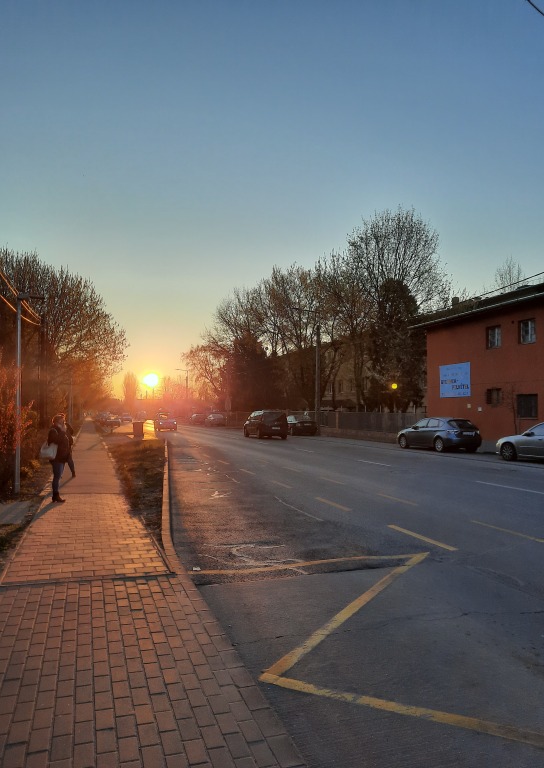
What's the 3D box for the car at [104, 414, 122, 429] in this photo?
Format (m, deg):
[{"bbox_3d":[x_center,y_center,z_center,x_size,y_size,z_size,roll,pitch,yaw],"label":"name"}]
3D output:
[{"bbox_3d":[-16.859,3.862,59.082,1.720,1.430,4.200,1,-3,-18],"label":"car"}]

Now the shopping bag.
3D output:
[{"bbox_3d":[-3.965,1.186,9.850,0.320,0.330,0.150,1,-3,-20],"label":"shopping bag"}]

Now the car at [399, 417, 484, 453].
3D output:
[{"bbox_3d":[7.280,2.200,24.572,1.750,1.475,4.400,1,-3,-20],"label":"car"}]

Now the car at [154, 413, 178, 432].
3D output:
[{"bbox_3d":[-9.250,3.308,47.596,1.730,1.500,4.150,1,-3,-18],"label":"car"}]

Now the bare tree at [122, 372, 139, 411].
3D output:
[{"bbox_3d":[-31.887,2.531,125.025,3.200,10.500,3.200,0,-3,0],"label":"bare tree"}]

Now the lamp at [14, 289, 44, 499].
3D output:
[{"bbox_3d":[-4.821,0.192,11.030,0.560,3.970,0.180,1,-3,-18],"label":"lamp"}]

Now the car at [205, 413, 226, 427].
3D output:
[{"bbox_3d":[-6.550,4.042,62.377,1.750,1.470,4.250,1,-3,-18],"label":"car"}]

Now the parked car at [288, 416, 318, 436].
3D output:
[{"bbox_3d":[1.500,2.964,39.803,1.760,1.430,4.450,1,-3,-18],"label":"parked car"}]

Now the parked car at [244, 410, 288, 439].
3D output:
[{"bbox_3d":[-0.420,2.649,35.914,1.800,1.680,4.400,1,-3,-18],"label":"parked car"}]

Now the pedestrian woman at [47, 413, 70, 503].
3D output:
[{"bbox_3d":[-3.832,1.314,9.928,0.380,1.580,0.460,1,-3,-18],"label":"pedestrian woman"}]

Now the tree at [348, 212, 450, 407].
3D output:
[{"bbox_3d":[9.502,-4.900,42.288,7.900,17.300,7.800,1,-3,-18],"label":"tree"}]

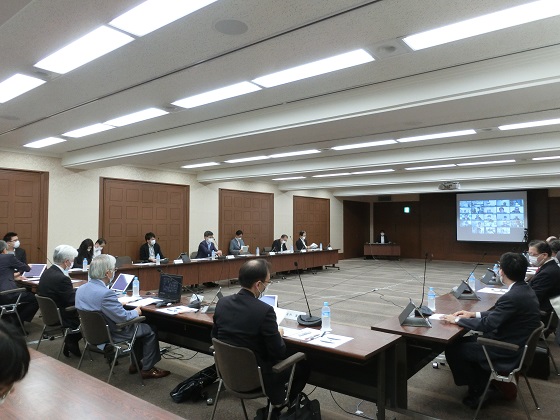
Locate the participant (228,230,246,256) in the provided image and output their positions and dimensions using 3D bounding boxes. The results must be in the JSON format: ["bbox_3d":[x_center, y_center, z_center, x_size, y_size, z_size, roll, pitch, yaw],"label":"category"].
[{"bbox_3d":[-1.068,1.228,10.959,0.780,1.340,0.550,-1,-2,38],"label":"participant"}]

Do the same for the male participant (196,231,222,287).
[{"bbox_3d":[-1.734,1.196,10.105,0.780,1.340,0.550,-1,-2,38],"label":"male participant"}]

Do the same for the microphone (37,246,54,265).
[{"bbox_3d":[-3.108,0.782,5.672,0.170,0.490,0.480,-1,-2,38],"label":"microphone"}]

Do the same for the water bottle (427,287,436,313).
[{"bbox_3d":[1.451,0.857,3.865,0.067,0.220,0.067,-2,-3,37],"label":"water bottle"}]

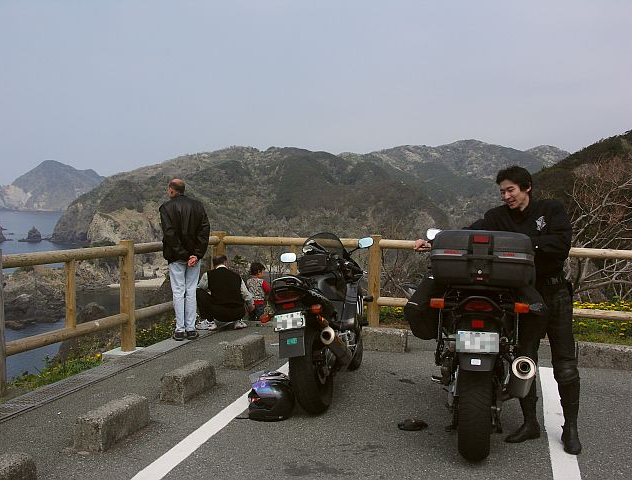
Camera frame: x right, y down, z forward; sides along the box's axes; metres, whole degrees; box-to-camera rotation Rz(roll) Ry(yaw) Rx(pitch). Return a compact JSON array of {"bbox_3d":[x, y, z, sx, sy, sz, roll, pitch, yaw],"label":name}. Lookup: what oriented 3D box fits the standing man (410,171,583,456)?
[{"bbox_3d":[1.140,0.409,4.250,0.920,1.720,0.500,1,4,24],"label":"standing man"}]

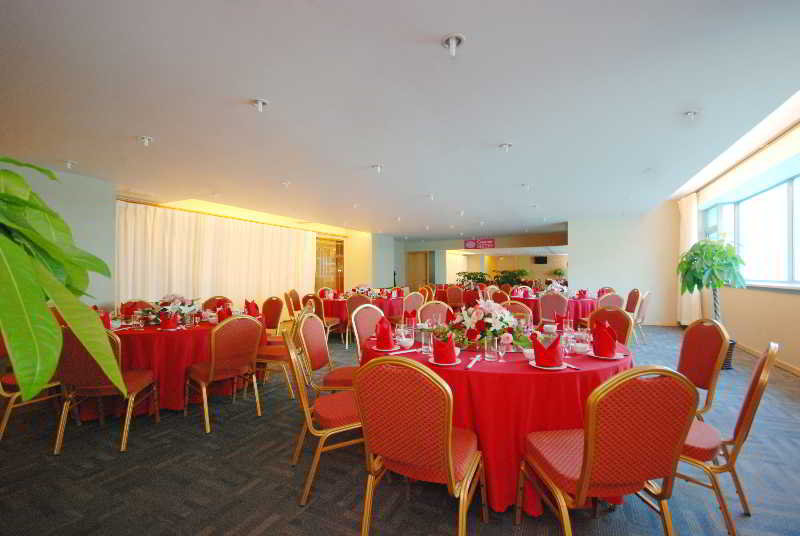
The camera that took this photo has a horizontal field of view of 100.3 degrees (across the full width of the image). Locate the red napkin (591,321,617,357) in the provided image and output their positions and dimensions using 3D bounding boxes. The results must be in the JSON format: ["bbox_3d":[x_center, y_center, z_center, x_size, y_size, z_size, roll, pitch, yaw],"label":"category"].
[{"bbox_3d":[1.330,0.460,2.173,0.155,0.200,0.120,0,-1,-45],"label":"red napkin"}]

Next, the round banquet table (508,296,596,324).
[{"bbox_3d":[3.500,1.020,7.570,2.000,0.755,2.000,0,-1,28],"label":"round banquet table"}]

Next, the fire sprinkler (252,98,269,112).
[{"bbox_3d":[-1.022,-1.173,2.436,0.115,0.080,0.115,0,-1,0],"label":"fire sprinkler"}]

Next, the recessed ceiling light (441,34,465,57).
[{"bbox_3d":[0.280,-1.178,1.794,0.120,0.100,0.120,0,-1,0],"label":"recessed ceiling light"}]

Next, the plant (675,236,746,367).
[{"bbox_3d":[4.290,0.479,4.600,0.700,1.740,0.720,0,-1,28],"label":"plant"}]

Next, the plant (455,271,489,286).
[{"bbox_3d":[2.718,0.824,12.600,1.150,1.300,1.050,0,-1,28],"label":"plant"}]

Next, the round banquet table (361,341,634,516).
[{"bbox_3d":[0.691,0.951,2.820,2.040,0.750,2.040,0,-1,0],"label":"round banquet table"}]

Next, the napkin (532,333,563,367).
[{"bbox_3d":[0.840,0.453,1.895,0.160,0.180,0.120,0,-1,-9],"label":"napkin"}]

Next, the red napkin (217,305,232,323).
[{"bbox_3d":[-1.923,0.500,3.657,0.120,0.190,0.150,-1,-1,21],"label":"red napkin"}]

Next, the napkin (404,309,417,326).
[{"bbox_3d":[0.104,0.484,3.300,0.115,0.165,0.130,-1,-1,40],"label":"napkin"}]

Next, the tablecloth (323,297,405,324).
[{"bbox_3d":[-0.815,1.022,7.500,2.000,0.750,2.000,0,-1,0],"label":"tablecloth"}]

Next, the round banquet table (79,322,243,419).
[{"bbox_3d":[-2.594,0.982,3.910,1.940,0.750,1.940,0,-1,0],"label":"round banquet table"}]

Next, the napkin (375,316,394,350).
[{"bbox_3d":[-0.108,0.445,2.320,0.125,0.210,0.140,1,-1,-30],"label":"napkin"}]

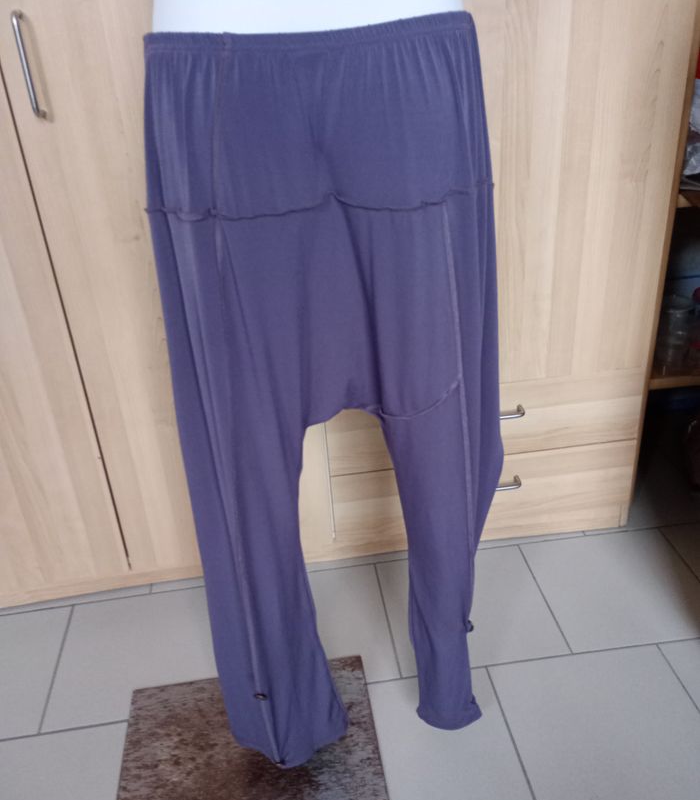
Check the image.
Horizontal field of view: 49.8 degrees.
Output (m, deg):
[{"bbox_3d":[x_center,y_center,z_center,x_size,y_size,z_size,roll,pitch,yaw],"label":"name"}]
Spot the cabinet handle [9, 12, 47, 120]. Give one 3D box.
[{"bbox_3d":[-0.449,-0.470,1.057,0.011,0.138,0.033,-7,28,-5],"label":"cabinet handle"}]

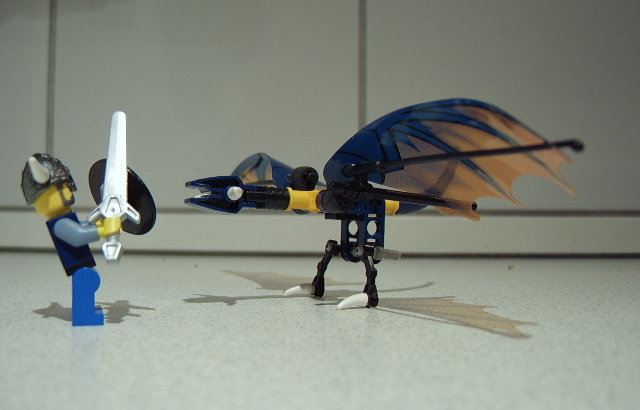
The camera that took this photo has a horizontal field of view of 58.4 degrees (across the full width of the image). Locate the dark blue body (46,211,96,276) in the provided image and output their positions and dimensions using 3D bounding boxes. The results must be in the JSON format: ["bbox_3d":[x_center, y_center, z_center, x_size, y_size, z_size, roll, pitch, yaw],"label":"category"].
[{"bbox_3d":[-0.066,0.010,0.152,0.008,0.015,0.016,-22,8,-21],"label":"dark blue body"}]

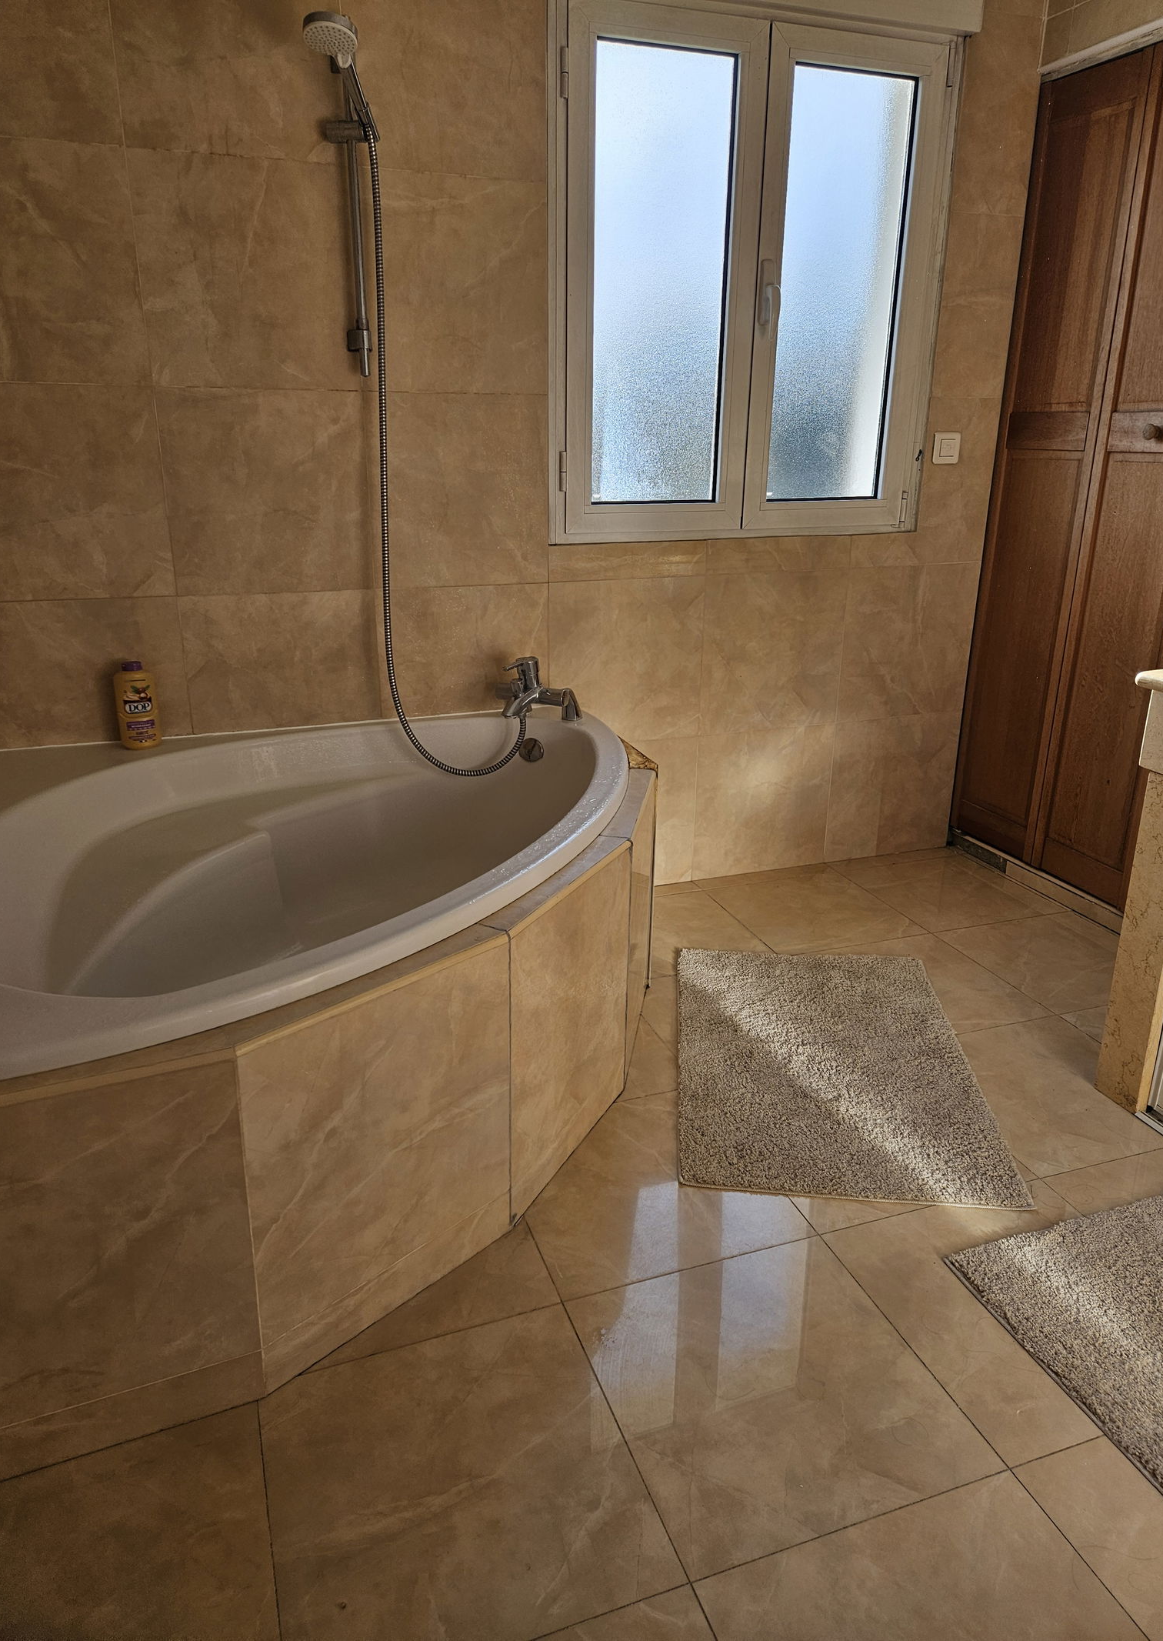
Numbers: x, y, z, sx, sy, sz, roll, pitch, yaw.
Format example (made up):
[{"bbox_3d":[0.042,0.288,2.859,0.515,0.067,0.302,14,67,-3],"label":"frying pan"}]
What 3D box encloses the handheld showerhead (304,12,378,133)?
[{"bbox_3d":[-0.458,-1.464,2.143,0.100,0.240,0.070,2,63,16],"label":"handheld showerhead"}]

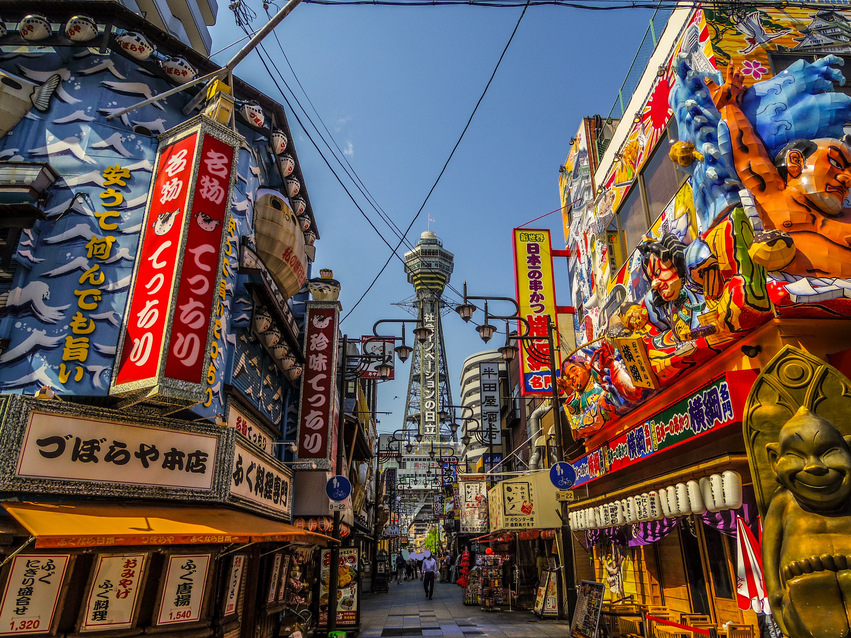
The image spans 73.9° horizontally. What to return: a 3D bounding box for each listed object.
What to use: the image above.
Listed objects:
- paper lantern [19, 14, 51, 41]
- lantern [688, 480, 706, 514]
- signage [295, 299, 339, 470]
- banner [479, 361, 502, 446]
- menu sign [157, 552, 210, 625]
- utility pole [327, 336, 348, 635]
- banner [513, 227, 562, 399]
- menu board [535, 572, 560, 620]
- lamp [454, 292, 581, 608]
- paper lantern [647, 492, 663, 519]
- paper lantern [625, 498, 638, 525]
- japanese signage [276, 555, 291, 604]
[{"bbox_3d":[-6.345,-4.728,9.186,0.500,0.430,0.400,0,-22,-1],"label":"paper lantern"},{"bbox_3d":[4.330,2.859,9.044,0.265,0.520,0.265,1,-23,-2],"label":"lantern"},{"bbox_3d":[-2.850,1.744,15.081,0.850,4.400,0.600,1,-23,-2],"label":"signage"},{"bbox_3d":[3.238,4.237,28.255,1.071,4.229,0.300,1,-22,-1],"label":"banner"},{"bbox_3d":[-3.199,3.581,7.514,0.030,0.821,0.556,-16,-27,42],"label":"menu sign"},{"bbox_3d":[-2.100,3.691,13.733,0.200,6.970,0.200,0,-23,0],"label":"utility pole"},{"bbox_3d":[3.421,-0.293,17.456,1.100,5.500,0.360,0,-22,0],"label":"banner"},{"bbox_3d":[3.400,7.734,15.955,0.500,1.200,0.950,2,-23,-5],"label":"menu board"},{"bbox_3d":[1.990,2.817,13.229,2.420,8.200,0.550,0,-23,0],"label":"lamp"},{"bbox_3d":[4.059,3.304,10.000,0.200,0.480,0.200,0,-22,-1],"label":"paper lantern"},{"bbox_3d":[3.970,3.677,10.871,0.250,0.490,0.250,1,-22,-1],"label":"paper lantern"},{"bbox_3d":[-2.990,5.475,11.919,0.050,0.920,0.420,1,-22,4],"label":"japanese signage"}]

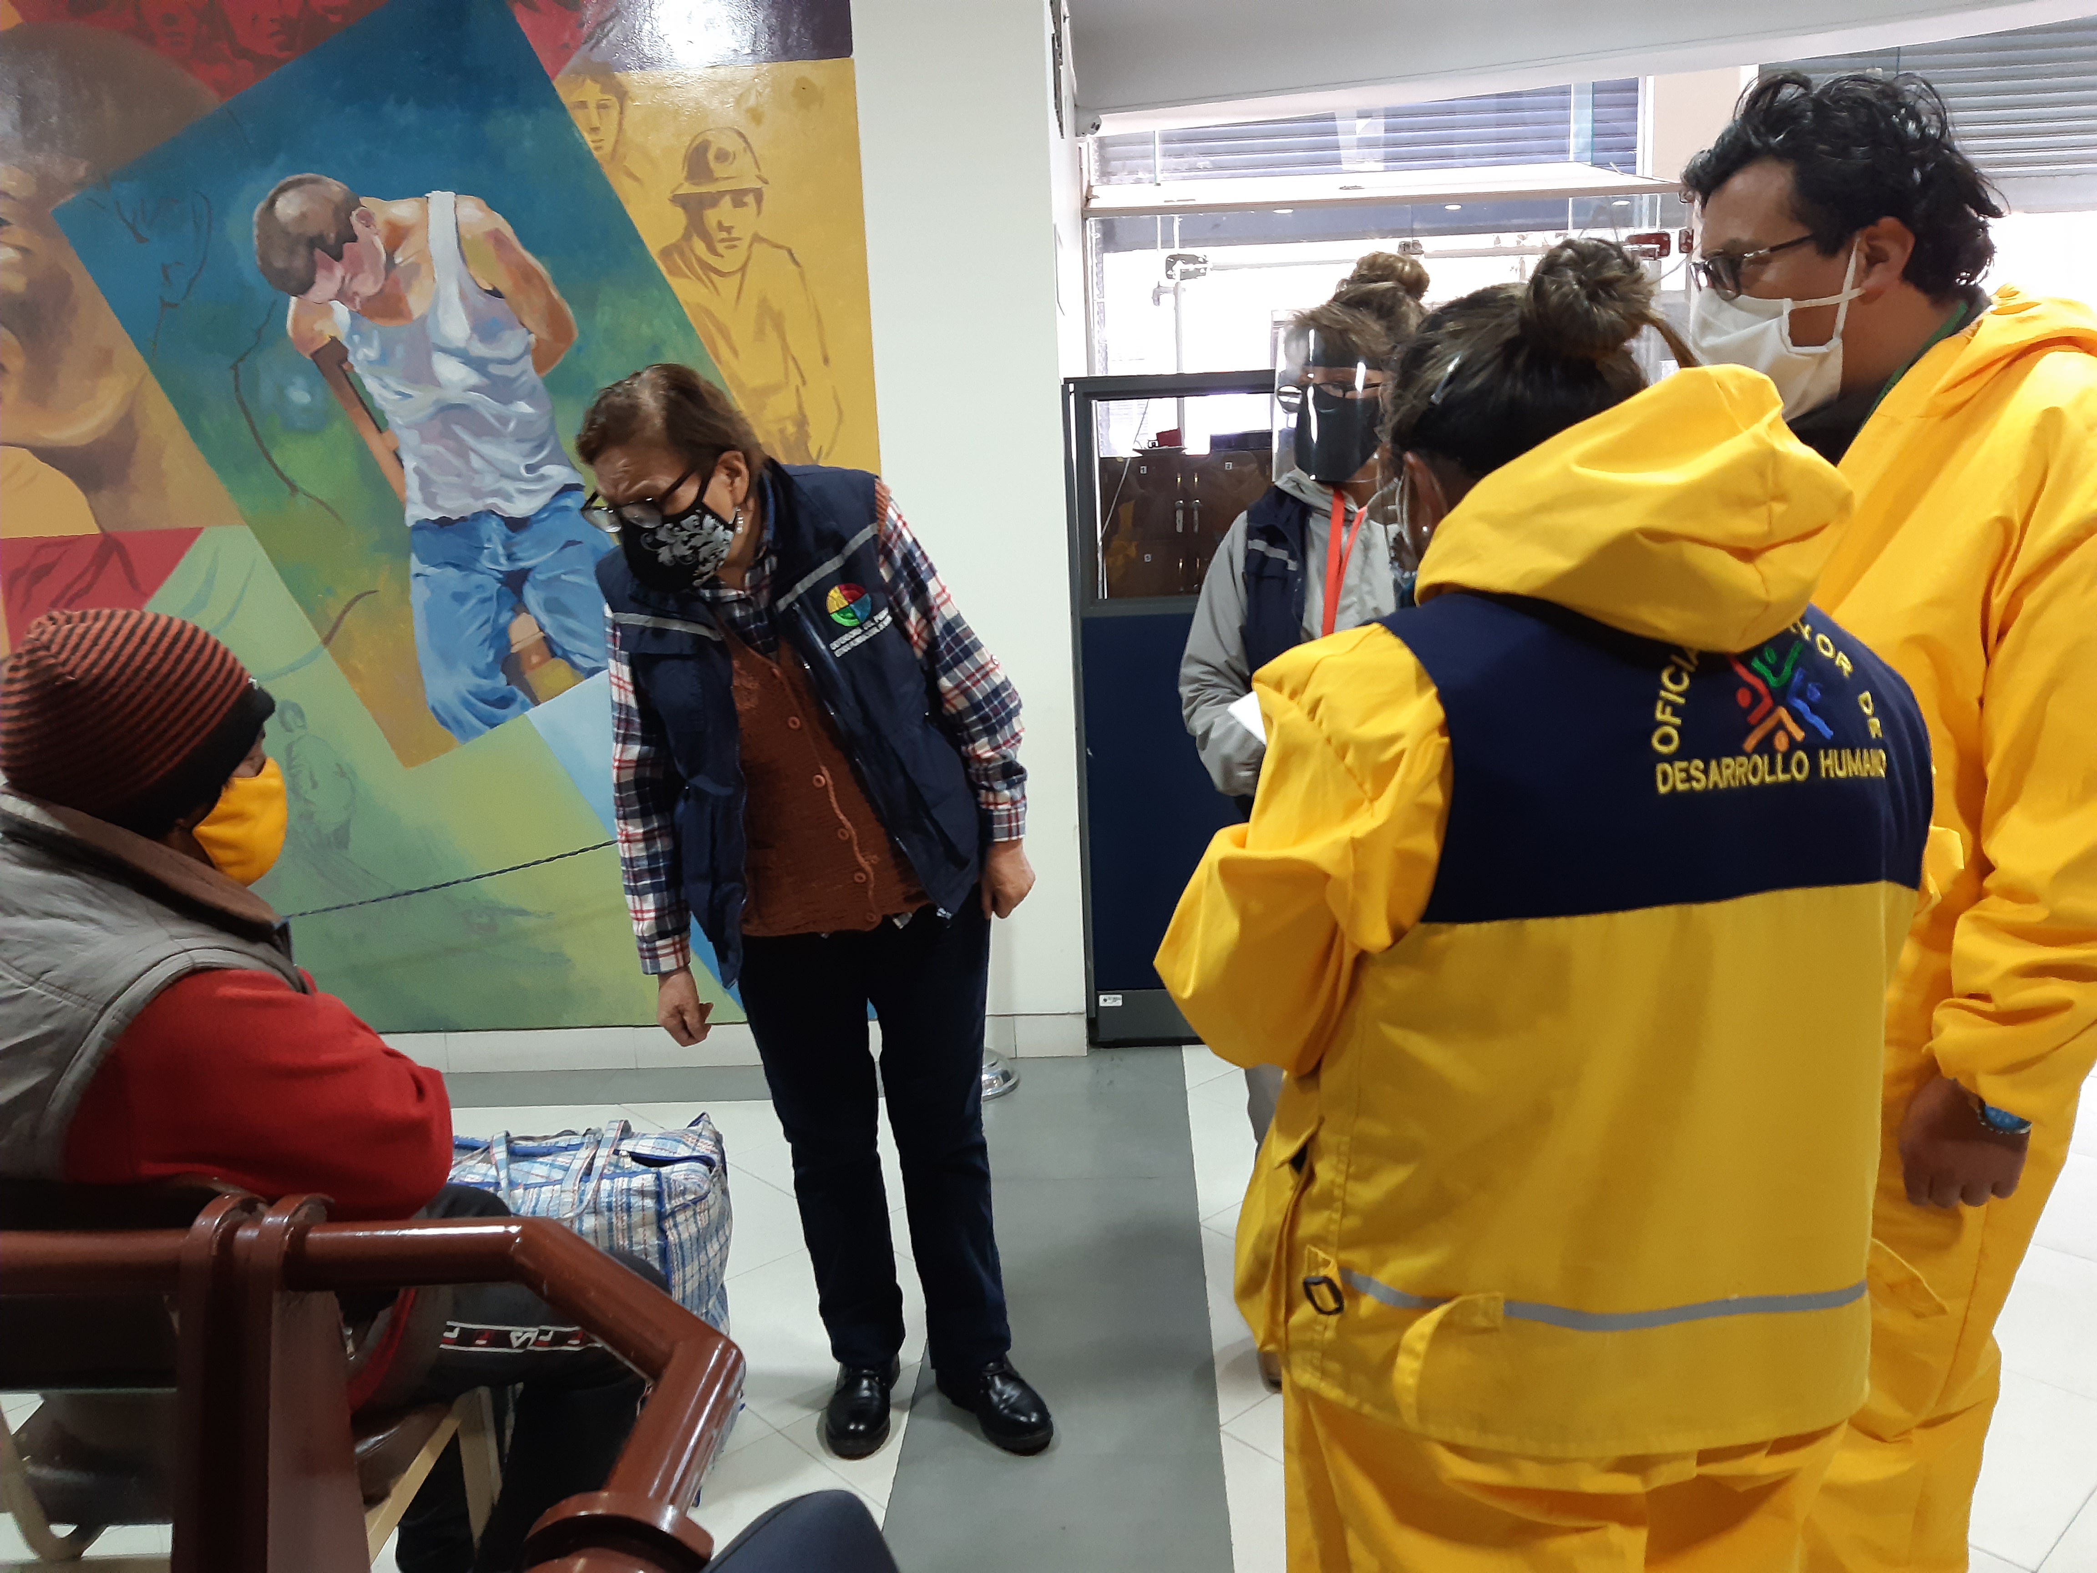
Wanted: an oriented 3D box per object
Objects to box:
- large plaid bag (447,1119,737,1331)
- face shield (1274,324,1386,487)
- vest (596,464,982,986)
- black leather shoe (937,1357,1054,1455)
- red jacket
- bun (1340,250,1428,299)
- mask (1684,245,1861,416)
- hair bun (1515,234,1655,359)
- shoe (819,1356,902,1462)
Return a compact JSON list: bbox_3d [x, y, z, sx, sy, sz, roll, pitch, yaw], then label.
[{"bbox_3d":[-0.696,0.750,2.263,0.440,0.440,0.270,-2,11,3],"label":"large plaid bag"},{"bbox_3d":[0.380,-0.498,2.060,0.190,0.220,0.130,3,15,27],"label":"face shield"},{"bbox_3d":[-0.341,-0.092,2.080,0.450,0.620,0.290,-8,21,18],"label":"vest"},{"bbox_3d":[-0.092,0.882,2.341,0.098,0.105,0.265,-10,14,-34],"label":"black leather shoe"},{"bbox_3d":[-0.791,0.345,1.529,0.400,0.550,0.500,-2,9,-35],"label":"red jacket"},{"bbox_3d":[0.475,-0.713,2.200,0.110,0.078,0.090,3,13,27],"label":"bun"},{"bbox_3d":[0.604,-0.377,1.310,0.110,0.120,0.140,-11,10,9],"label":"mask"},{"bbox_3d":[0.371,-0.336,1.090,0.092,0.085,0.080,1,12,18],"label":"hair bun"},{"bbox_3d":[-0.266,0.885,2.362,0.096,0.105,0.265,-1,11,6],"label":"shoe"}]

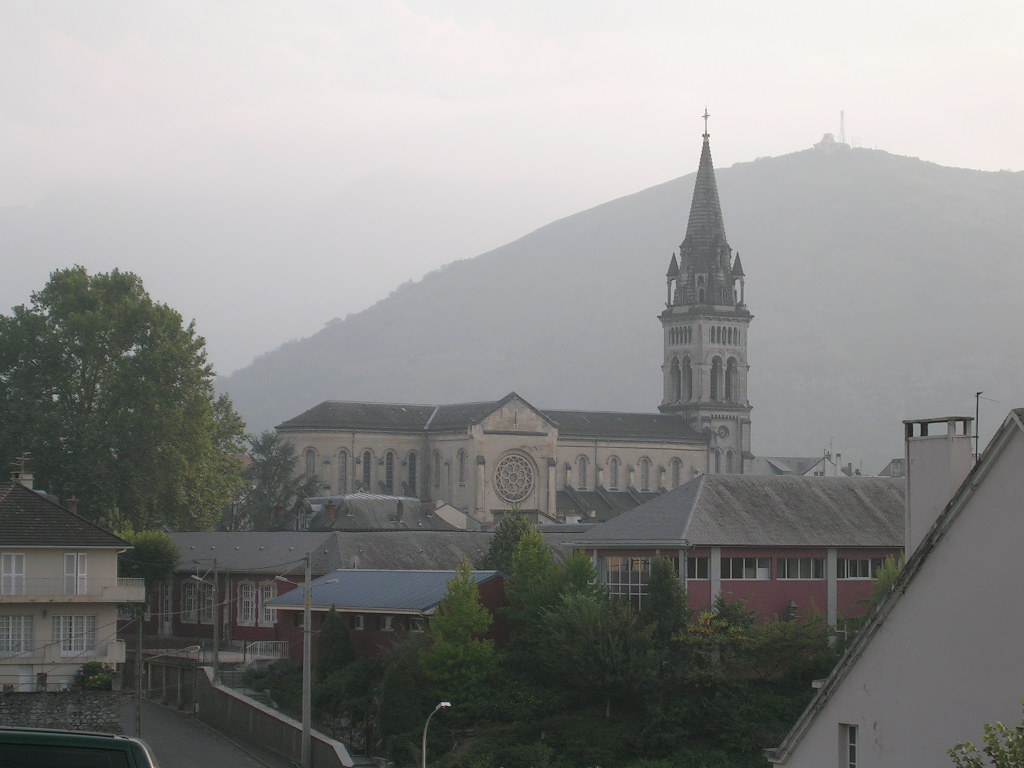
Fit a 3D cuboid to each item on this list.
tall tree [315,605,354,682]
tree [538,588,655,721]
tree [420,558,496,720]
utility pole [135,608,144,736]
[{"bbox_3d":[-9.720,14.340,171.000,2.100,4.400,2.100,0,-3,0],"label":"tall tree"},{"bbox_3d":[4.180,13.090,150.000,5.500,6.230,5.200,0,-3,0],"label":"tree"},{"bbox_3d":[-2.640,12.680,153.000,3.700,8.180,3.700,0,-3,0],"label":"tree"},{"bbox_3d":[-15.960,12.910,133.000,0.300,6.590,0.300,0,-3,0],"label":"utility pole"}]

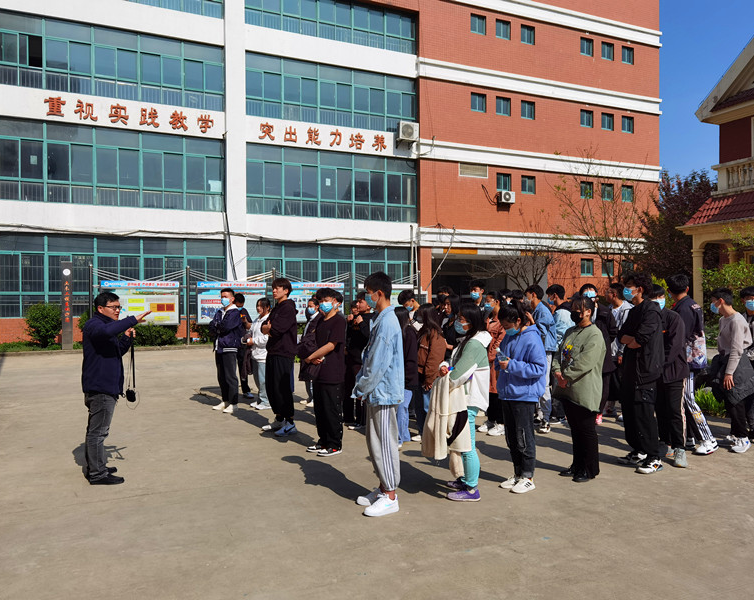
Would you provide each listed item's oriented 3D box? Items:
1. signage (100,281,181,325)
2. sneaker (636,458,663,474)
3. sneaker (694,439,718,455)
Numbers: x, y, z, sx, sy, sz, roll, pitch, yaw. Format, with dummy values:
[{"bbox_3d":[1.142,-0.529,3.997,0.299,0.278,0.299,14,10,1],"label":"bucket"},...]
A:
[{"bbox_3d":[-7.470,0.100,19.800,2.330,1.380,0.130,0,0,-24],"label":"signage"},{"bbox_3d":[2.518,1.519,5.753,0.290,0.115,0.108,-1,1,-31],"label":"sneaker"},{"bbox_3d":[3.412,1.509,6.435,0.290,0.115,0.108,-1,1,-31],"label":"sneaker"}]

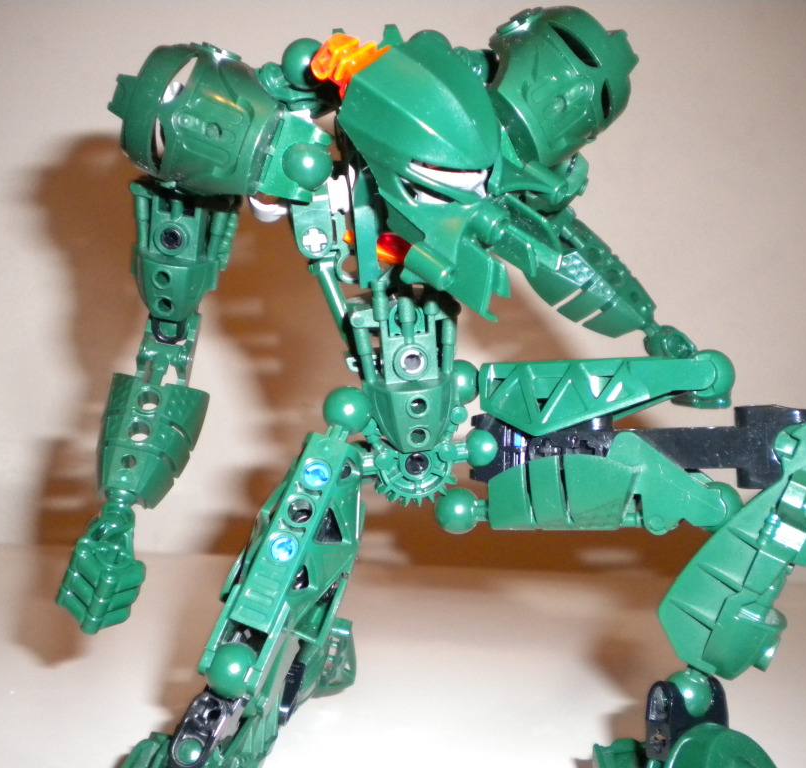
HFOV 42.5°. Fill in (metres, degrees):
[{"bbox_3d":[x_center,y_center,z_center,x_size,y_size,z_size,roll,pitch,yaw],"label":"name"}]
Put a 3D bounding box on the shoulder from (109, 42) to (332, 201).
[{"bbox_3d":[-0.040,-0.058,0.227,0.047,0.032,0.030,11,8,-6],"label":"shoulder"}]

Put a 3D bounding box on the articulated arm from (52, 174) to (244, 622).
[{"bbox_3d":[-0.054,0.004,0.229,0.024,0.102,0.027,7,-15,3],"label":"articulated arm"}]

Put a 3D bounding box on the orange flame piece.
[{"bbox_3d":[-0.010,-0.065,0.214,0.018,0.015,0.015,-1,17,-18],"label":"orange flame piece"}]

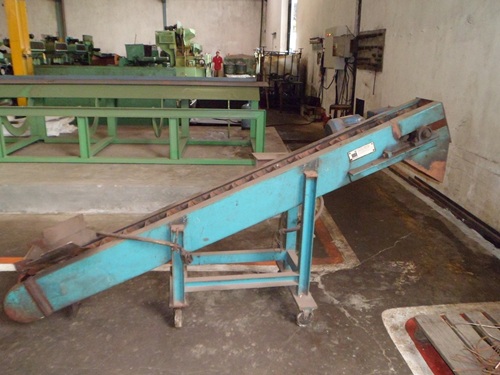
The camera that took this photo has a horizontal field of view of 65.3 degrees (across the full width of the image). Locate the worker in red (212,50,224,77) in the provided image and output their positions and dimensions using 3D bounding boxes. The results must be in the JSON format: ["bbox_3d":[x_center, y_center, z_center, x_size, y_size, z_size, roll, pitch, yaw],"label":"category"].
[{"bbox_3d":[-1.411,-5.250,17.542,0.500,1.680,0.300,0,18,-4],"label":"worker in red"}]

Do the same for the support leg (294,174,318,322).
[{"bbox_3d":[0.314,0.339,2.127,0.085,0.878,0.100,-2,18,-9],"label":"support leg"}]

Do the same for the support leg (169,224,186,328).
[{"bbox_3d":[-0.391,0.483,2.110,0.080,0.589,0.100,-2,18,-9],"label":"support leg"}]

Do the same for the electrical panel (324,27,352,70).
[{"bbox_3d":[1.794,-2.845,7.996,0.220,0.800,0.850,0,18,-3],"label":"electrical panel"}]

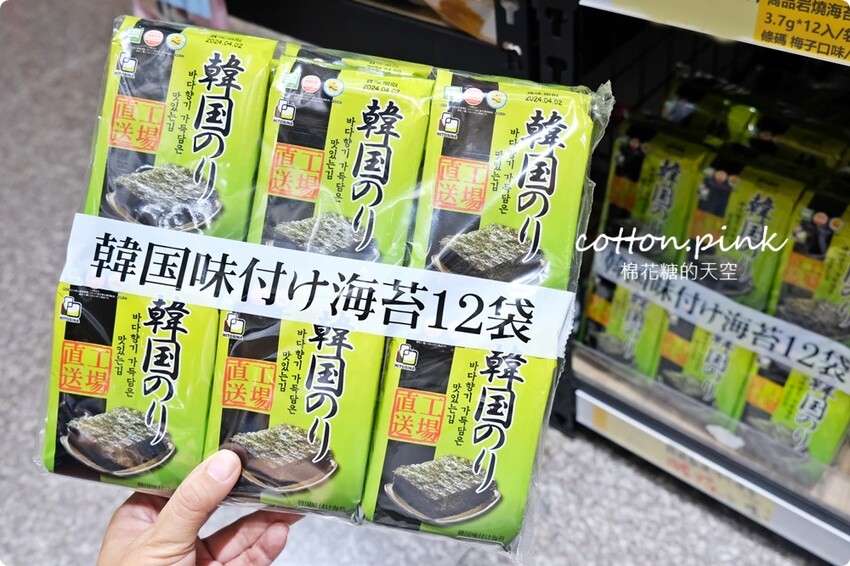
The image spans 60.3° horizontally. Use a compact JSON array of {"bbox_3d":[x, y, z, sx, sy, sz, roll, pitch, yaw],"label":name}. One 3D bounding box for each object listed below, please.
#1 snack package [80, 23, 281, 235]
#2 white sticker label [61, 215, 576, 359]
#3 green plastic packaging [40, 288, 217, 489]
[{"bbox_3d":[-0.122,-0.075,0.377,0.082,0.109,0.022,8,0,-1],"label":"snack package"},{"bbox_3d":[-0.053,0.002,0.369,0.256,0.034,0.006,9,2,0],"label":"white sticker label"},{"bbox_3d":[-0.148,0.049,0.381,0.082,0.109,0.022,8,5,0],"label":"green plastic packaging"}]

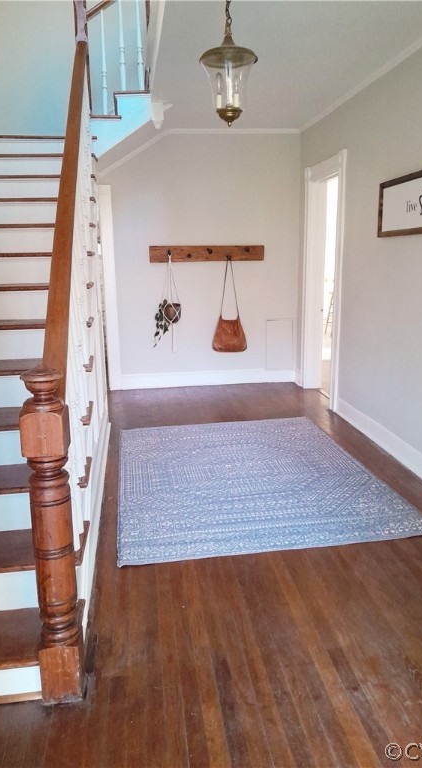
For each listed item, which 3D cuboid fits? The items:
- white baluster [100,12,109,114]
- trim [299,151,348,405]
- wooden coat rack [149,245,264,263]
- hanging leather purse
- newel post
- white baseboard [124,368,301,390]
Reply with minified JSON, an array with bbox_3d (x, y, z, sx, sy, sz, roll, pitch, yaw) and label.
[{"bbox_3d":[-0.818,-2.467,4.443,0.034,0.736,0.034,-3,13,-7],"label":"white baluster"},{"bbox_3d":[1.065,-0.930,5.409,0.130,2.200,1.071,-3,13,-7],"label":"trim"},{"bbox_3d":[-0.028,-1.356,5.996,1.196,0.166,0.060,-3,13,-7],"label":"wooden coat rack"},{"bbox_3d":[0.210,-0.814,6.090,0.384,0.991,0.103,-3,13,-7],"label":"hanging leather purse"},{"bbox_3d":[-0.488,0.470,1.783,0.122,1.071,0.122,-3,13,-7],"label":"newel post"},{"bbox_3d":[-0.004,-0.069,6.321,1.913,0.162,0.020,-3,13,-7],"label":"white baseboard"}]

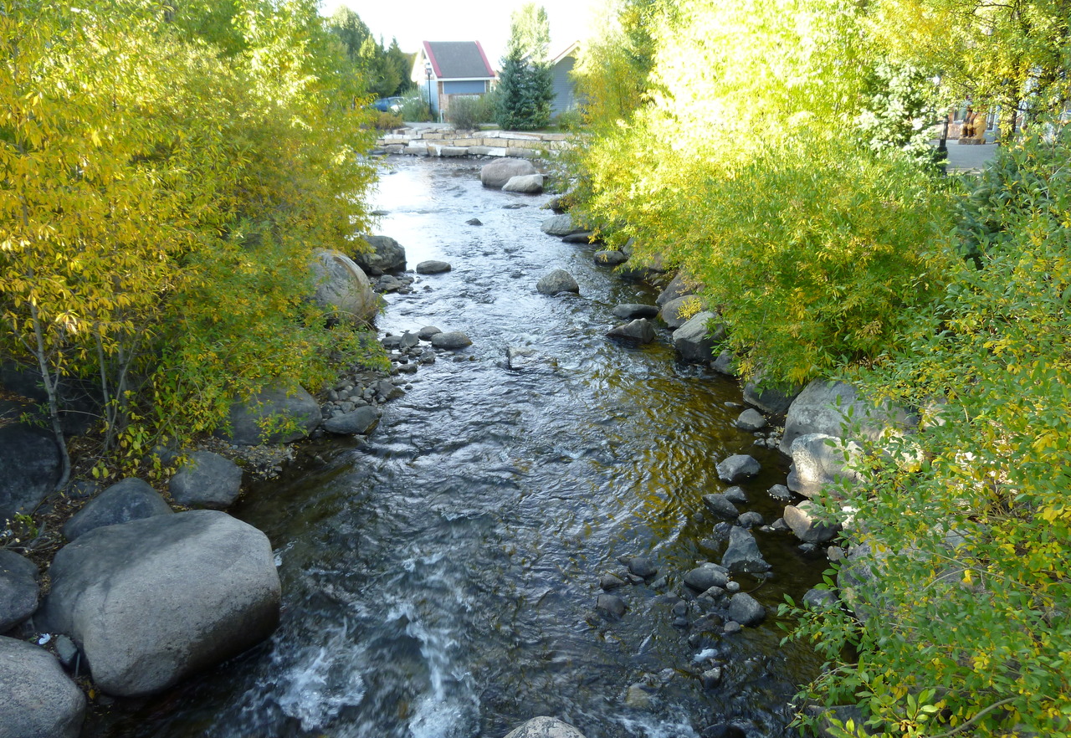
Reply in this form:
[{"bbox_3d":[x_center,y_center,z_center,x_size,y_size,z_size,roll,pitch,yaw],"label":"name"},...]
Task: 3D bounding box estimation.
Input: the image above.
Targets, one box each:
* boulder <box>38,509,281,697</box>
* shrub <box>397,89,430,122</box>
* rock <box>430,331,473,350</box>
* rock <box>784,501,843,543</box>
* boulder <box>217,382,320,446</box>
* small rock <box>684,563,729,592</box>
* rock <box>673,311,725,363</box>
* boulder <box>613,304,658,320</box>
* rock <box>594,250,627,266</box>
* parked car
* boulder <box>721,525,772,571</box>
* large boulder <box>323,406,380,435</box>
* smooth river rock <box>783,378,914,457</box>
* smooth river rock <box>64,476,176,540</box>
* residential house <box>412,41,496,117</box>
[{"bbox_3d":[-2.591,1.614,5.460,1.497,1.084,1.078,-9,22,-23],"label":"boulder"},{"bbox_3d":[-8.336,-18.086,53.008,2.218,2.168,1.996,0,20,0],"label":"shrub"},{"bbox_3d":[-1.251,-0.432,11.566,0.610,0.247,0.397,-1,20,0],"label":"rock"},{"bbox_3d":[2.539,1.400,7.087,0.502,0.316,0.377,7,21,19],"label":"rock"},{"bbox_3d":[-2.862,0.452,8.299,1.092,0.658,0.874,-1,20,0],"label":"boulder"},{"bbox_3d":[1.320,1.622,6.001,0.344,0.182,0.224,-1,20,0],"label":"small rock"},{"bbox_3d":[2.466,-0.464,11.634,0.773,0.771,0.811,-1,20,0],"label":"rock"},{"bbox_3d":[1.804,-1.036,13.965,0.869,0.215,0.521,2,20,5],"label":"boulder"},{"bbox_3d":[1.712,-2.543,17.794,0.703,0.325,0.527,-1,20,0],"label":"rock"},{"bbox_3d":[-14.209,-25.216,74.000,4.400,1.500,1.800,-12,23,-28],"label":"parked car"},{"bbox_3d":[1.819,1.550,6.672,0.379,0.324,0.398,-1,20,0],"label":"boulder"},{"bbox_3d":[-2.209,0.622,9.381,0.679,0.253,0.374,-10,22,-23],"label":"large boulder"},{"bbox_3d":[3.180,0.587,7.857,1.319,0.929,1.055,-1,20,0],"label":"smooth river rock"},{"bbox_3d":[-3.559,1.244,6.628,0.829,0.568,0.664,-3,20,-9],"label":"smooth river rock"},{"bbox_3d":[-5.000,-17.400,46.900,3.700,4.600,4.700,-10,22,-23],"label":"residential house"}]

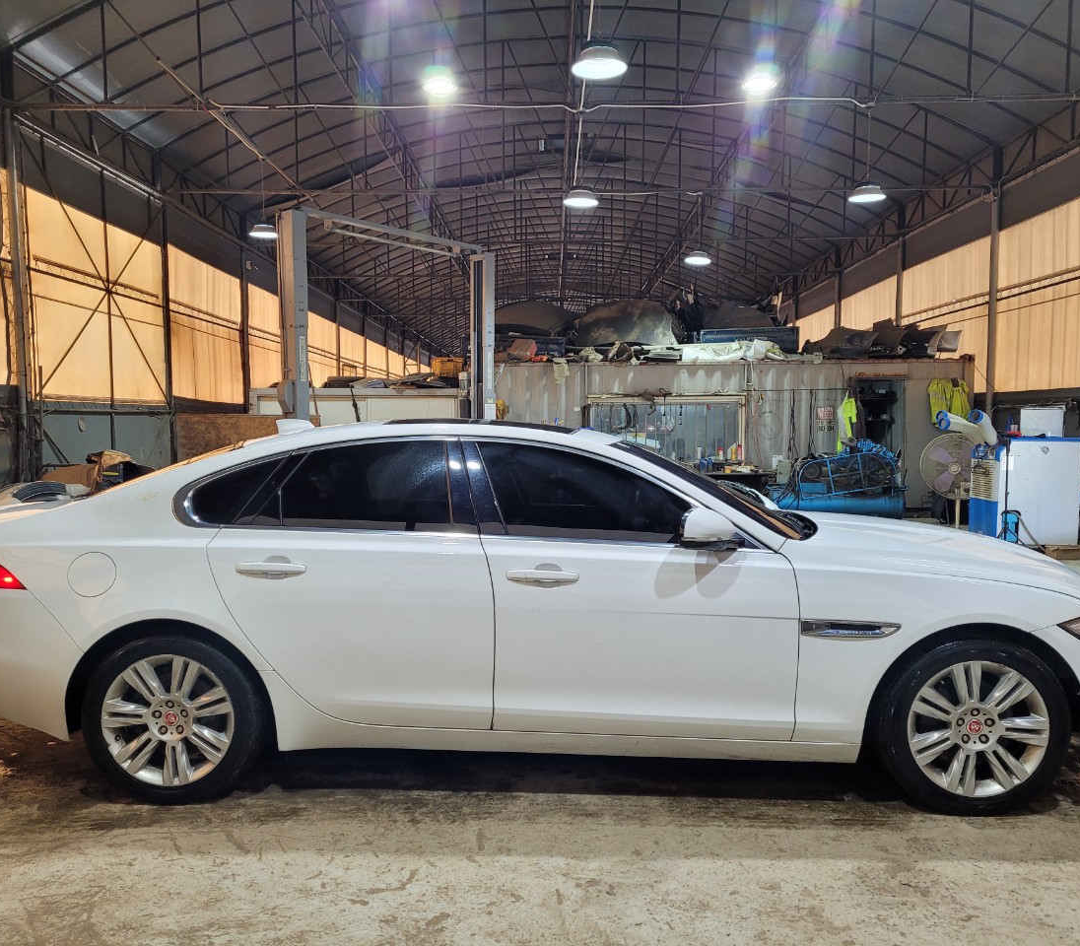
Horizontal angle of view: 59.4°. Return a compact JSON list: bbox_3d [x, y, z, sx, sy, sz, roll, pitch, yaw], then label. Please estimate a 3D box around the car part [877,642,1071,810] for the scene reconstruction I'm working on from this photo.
[{"bbox_3d":[1.579,0.904,3.514,0.675,0.675,0.245,0,3,2],"label":"car part"}]

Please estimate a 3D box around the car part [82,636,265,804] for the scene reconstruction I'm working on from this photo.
[{"bbox_3d":[-1.379,0.907,3.638,0.675,0.675,0.245,0,3,2],"label":"car part"}]

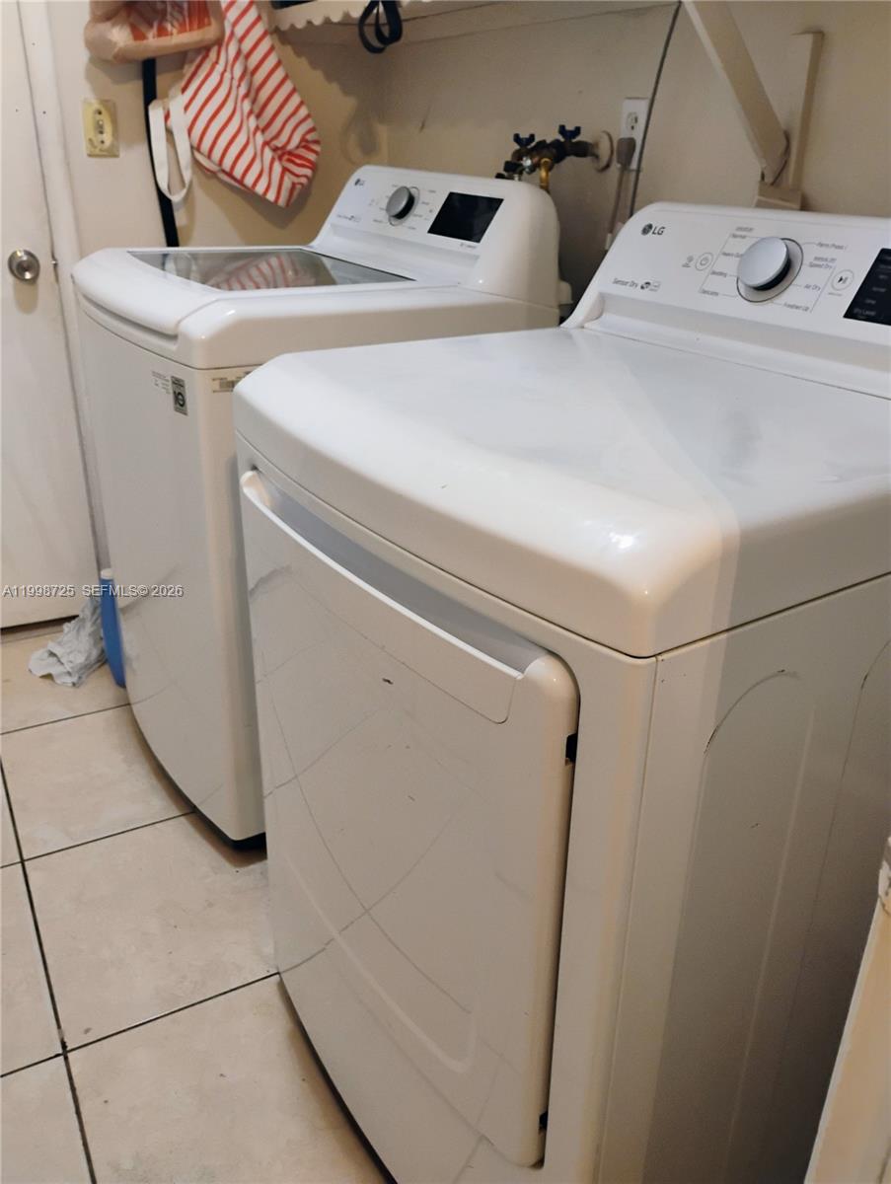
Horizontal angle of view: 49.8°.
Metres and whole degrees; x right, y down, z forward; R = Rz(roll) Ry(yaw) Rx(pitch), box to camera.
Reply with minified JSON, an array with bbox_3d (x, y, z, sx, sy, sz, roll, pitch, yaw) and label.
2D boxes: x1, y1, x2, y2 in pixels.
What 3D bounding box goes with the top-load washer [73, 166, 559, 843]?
[{"bbox_3d":[-0.279,-0.214,1.911,0.700,1.130,0.690,-14,29,-29],"label":"top-load washer"}]

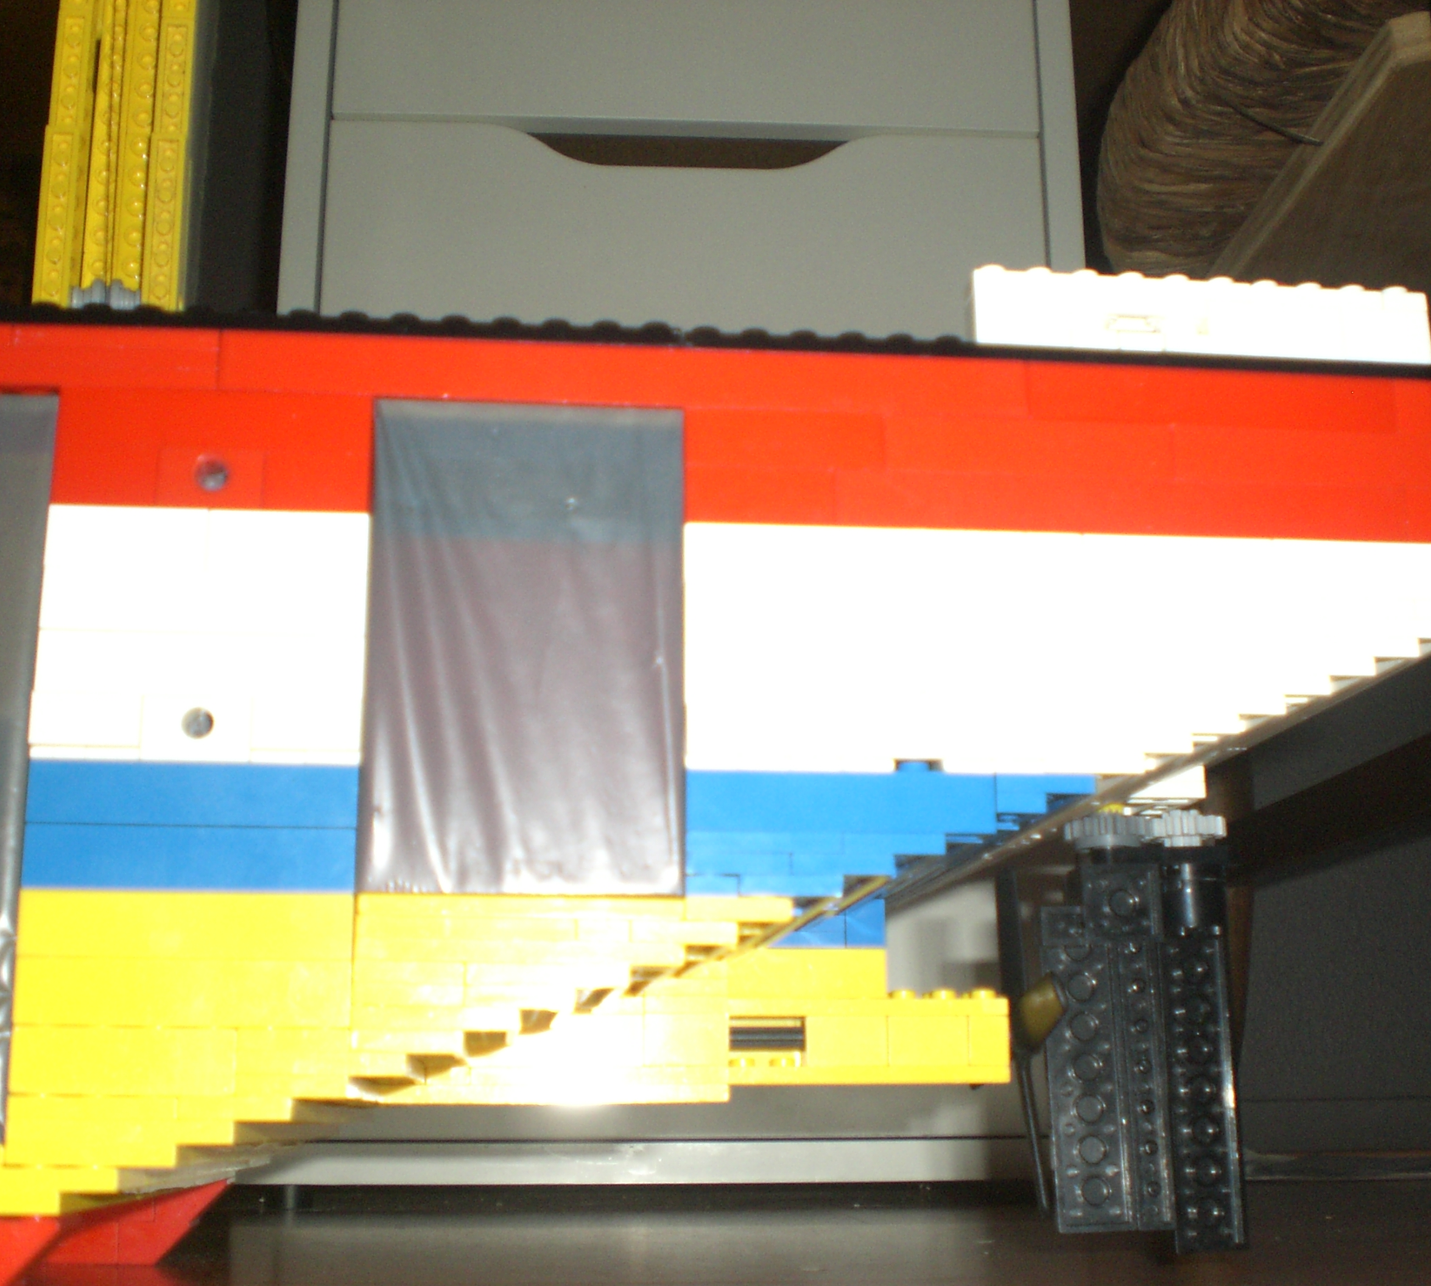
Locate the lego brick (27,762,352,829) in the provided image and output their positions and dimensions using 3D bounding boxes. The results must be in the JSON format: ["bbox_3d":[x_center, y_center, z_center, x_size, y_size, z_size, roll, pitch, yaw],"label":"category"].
[{"bbox_3d":[-0.076,0.023,0.278,0.048,0.010,0.008,1,-13,-7],"label":"lego brick"}]

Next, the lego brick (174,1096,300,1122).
[{"bbox_3d":[-0.067,0.066,0.266,0.016,0.003,0.008,1,-14,-7],"label":"lego brick"}]

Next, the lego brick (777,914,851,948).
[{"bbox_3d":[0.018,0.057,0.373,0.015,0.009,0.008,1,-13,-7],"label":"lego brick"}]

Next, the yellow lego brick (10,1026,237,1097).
[{"bbox_3d":[-0.083,0.059,0.266,0.032,0.010,0.008,1,-14,-7],"label":"yellow lego brick"}]

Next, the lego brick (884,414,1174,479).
[{"bbox_3d":[0.050,-0.030,0.304,0.048,0.010,0.008,1,-14,-7],"label":"lego brick"}]

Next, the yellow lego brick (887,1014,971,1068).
[{"bbox_3d":[0.041,0.078,0.371,0.016,0.010,0.008,1,-13,-7],"label":"yellow lego brick"}]

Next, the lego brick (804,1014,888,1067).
[{"bbox_3d":[0.025,0.077,0.365,0.016,0.010,0.008,1,-14,-7],"label":"lego brick"}]

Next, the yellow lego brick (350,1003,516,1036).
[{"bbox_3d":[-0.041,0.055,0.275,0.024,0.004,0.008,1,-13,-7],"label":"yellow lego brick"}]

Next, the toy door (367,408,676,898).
[{"bbox_3d":[-0.029,0.000,0.288,0.048,0.077,0.003,1,-13,-7],"label":"toy door"}]

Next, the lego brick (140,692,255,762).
[{"bbox_3d":[-0.076,0.014,0.281,0.016,0.010,0.008,1,-13,-7],"label":"lego brick"}]

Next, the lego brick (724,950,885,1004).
[{"bbox_3d":[0.017,0.065,0.372,0.032,0.010,0.009,1,-12,-7],"label":"lego brick"}]

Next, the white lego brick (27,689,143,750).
[{"bbox_3d":[-0.091,0.012,0.276,0.016,0.009,0.008,1,-14,-7],"label":"white lego brick"}]

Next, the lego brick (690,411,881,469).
[{"bbox_3d":[0.010,-0.031,0.302,0.032,0.010,0.008,1,-13,-7],"label":"lego brick"}]

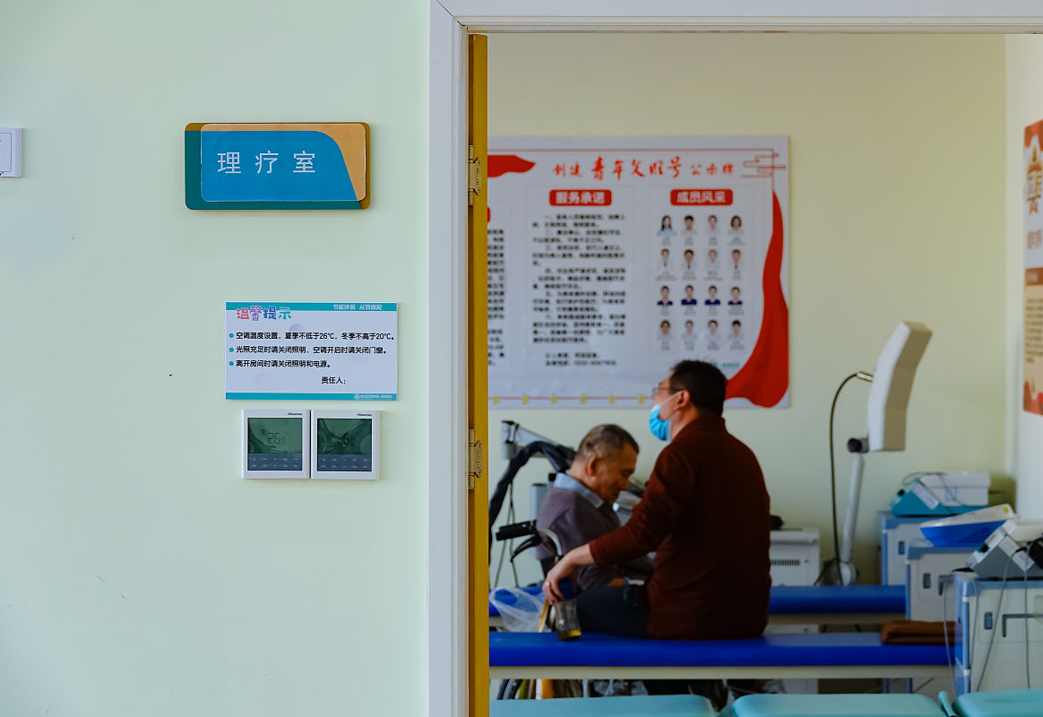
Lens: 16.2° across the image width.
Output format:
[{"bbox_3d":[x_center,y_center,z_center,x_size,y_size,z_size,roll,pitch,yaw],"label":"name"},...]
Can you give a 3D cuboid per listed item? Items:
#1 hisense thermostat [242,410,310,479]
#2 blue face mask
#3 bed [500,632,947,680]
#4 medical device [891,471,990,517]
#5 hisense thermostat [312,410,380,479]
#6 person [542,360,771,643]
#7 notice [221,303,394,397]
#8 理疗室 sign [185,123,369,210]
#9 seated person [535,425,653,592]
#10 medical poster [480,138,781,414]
[{"bbox_3d":[-0.428,0.150,6.420,0.120,0.121,0.018,0,1,0],"label":"hisense thermostat"},{"bbox_3d":[0.417,0.189,11.000,0.085,0.118,0.130,0,1,16],"label":"blue face mask"},{"bbox_3d":[0.700,1.150,10.930,1.900,0.650,0.620,0,1,-3],"label":"bed"},{"bbox_3d":[1.500,0.486,13.150,0.355,0.165,0.300,0,1,0],"label":"medical device"},{"bbox_3d":[-0.306,0.151,6.420,0.120,0.121,0.018,0,1,0],"label":"hisense thermostat"},{"bbox_3d":[0.420,0.700,11.030,0.680,1.380,0.550,1,1,38],"label":"person"},{"bbox_3d":[-0.367,-0.012,6.430,0.300,0.171,0.007,0,1,0],"label":"notice"},{"bbox_3d":[-0.426,-0.336,6.420,0.322,0.152,0.022,0,1,0],"label":"理疗室 sign"},{"bbox_3d":[0.410,0.770,11.650,0.780,1.150,0.520,0,1,13],"label":"seated person"},{"bbox_3d":[0.221,-0.313,13.450,1.520,1.000,0.012,0,1,0],"label":"medical poster"}]

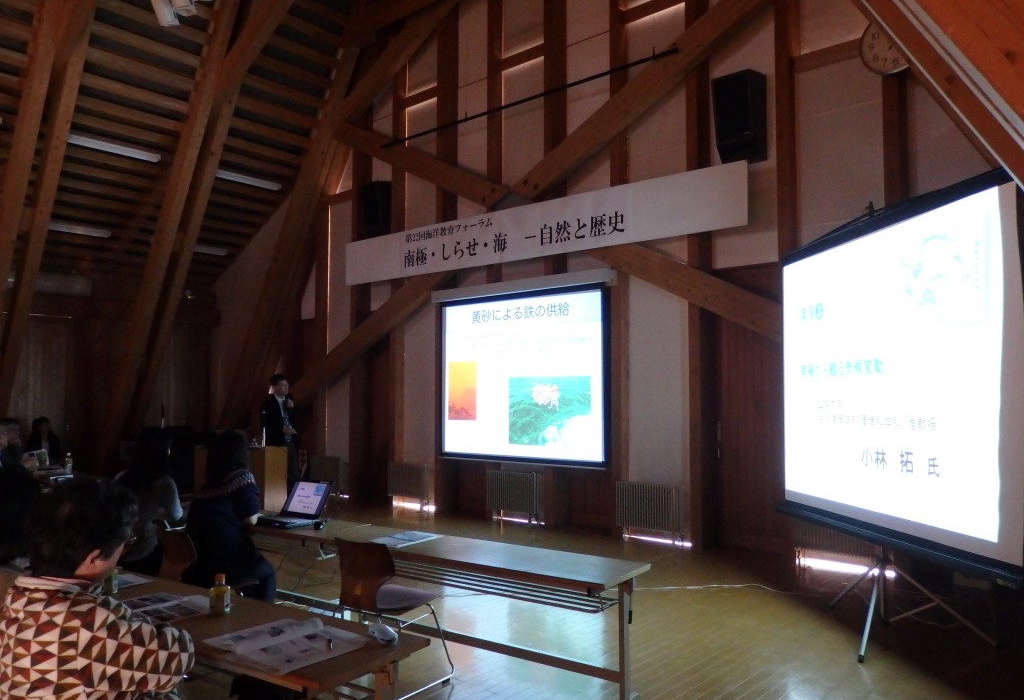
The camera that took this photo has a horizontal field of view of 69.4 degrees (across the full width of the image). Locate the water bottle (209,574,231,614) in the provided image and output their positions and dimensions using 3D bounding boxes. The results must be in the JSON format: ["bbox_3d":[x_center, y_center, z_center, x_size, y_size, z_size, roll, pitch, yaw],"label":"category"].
[{"bbox_3d":[-1.031,0.855,2.617,0.066,0.140,0.066,-2,-4,34],"label":"water bottle"}]

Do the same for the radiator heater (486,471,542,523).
[{"bbox_3d":[0.035,1.726,8.683,0.740,0.580,0.130,-3,-5,40],"label":"radiator heater"}]

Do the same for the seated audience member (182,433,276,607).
[{"bbox_3d":[-1.607,1.105,4.191,0.460,1.270,0.650,-3,-5,42],"label":"seated audience member"}]

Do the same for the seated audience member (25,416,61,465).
[{"bbox_3d":[-5.543,1.416,8.776,0.480,1.219,0.680,3,-5,-42],"label":"seated audience member"}]

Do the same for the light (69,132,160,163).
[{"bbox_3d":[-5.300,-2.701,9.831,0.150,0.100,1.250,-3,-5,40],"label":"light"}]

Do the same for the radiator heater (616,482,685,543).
[{"bbox_3d":[1.406,1.656,7.550,0.740,0.580,0.130,-3,-5,40],"label":"radiator heater"}]

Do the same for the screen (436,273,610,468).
[{"bbox_3d":[0.034,0.262,8.583,2.650,2.090,0.110,-3,-5,40],"label":"screen"}]

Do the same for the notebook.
[{"bbox_3d":[-1.294,0.930,4.479,0.320,0.225,0.345,-2,-4,35],"label":"notebook"}]

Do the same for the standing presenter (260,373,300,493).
[{"bbox_3d":[-2.542,1.127,8.046,0.380,1.710,0.460,-3,-5,37],"label":"standing presenter"}]

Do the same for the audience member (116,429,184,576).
[{"bbox_3d":[-2.232,1.138,4.643,0.660,1.260,0.460,4,-5,-45],"label":"audience member"}]

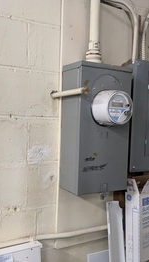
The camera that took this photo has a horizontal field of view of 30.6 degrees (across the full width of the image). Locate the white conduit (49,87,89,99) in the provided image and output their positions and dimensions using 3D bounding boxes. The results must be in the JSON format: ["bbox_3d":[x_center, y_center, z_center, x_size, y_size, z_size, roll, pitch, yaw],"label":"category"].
[{"bbox_3d":[-0.029,-0.152,1.105,0.022,0.022,0.284,0,3,-30],"label":"white conduit"}]

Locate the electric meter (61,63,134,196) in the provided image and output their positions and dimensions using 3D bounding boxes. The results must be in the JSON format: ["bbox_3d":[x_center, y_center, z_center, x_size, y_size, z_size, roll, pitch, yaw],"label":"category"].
[{"bbox_3d":[0.097,-0.009,1.223,0.260,0.542,0.159,0,3,-30],"label":"electric meter"}]

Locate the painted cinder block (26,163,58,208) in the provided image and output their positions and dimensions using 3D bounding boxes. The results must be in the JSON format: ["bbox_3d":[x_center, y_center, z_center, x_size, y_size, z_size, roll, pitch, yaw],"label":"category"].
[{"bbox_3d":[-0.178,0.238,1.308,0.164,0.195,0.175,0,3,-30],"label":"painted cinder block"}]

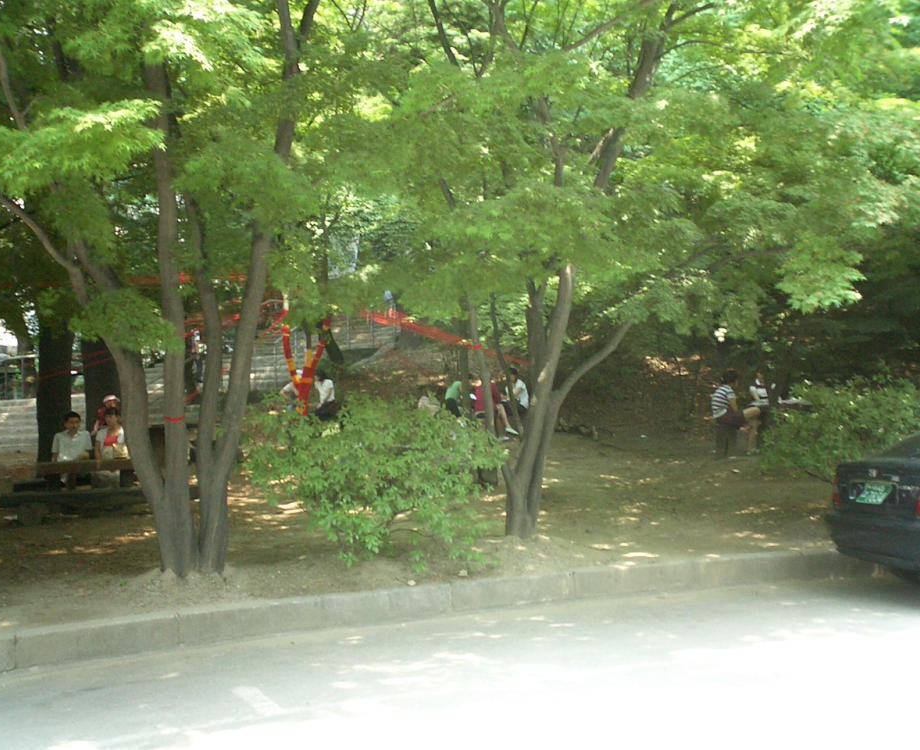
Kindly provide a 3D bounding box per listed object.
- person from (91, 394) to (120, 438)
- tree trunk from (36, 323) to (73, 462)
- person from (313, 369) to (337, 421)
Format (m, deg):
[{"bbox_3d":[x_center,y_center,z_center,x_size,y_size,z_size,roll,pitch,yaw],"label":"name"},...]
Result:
[{"bbox_3d":[-4.650,0.960,14.200,0.480,1.420,0.360,-1,-1,-9],"label":"person"},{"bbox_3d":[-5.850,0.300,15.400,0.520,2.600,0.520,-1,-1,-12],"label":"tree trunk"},{"bbox_3d":[-2.280,0.475,18.000,0.680,1.150,0.500,-1,-1,-30],"label":"person"}]

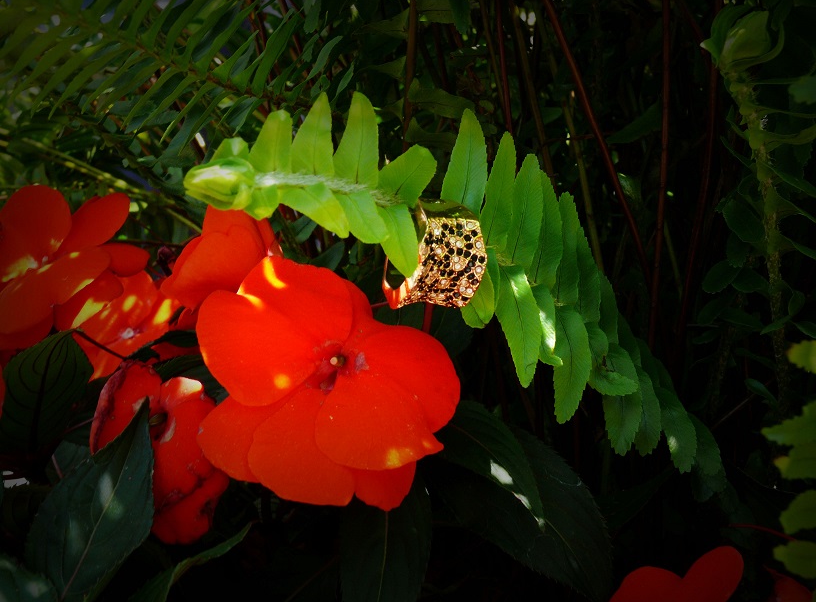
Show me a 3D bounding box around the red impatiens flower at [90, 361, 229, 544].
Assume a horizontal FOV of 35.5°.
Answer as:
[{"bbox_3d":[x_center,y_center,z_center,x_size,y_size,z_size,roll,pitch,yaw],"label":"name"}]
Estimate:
[{"bbox_3d":[-0.069,0.042,0.352,0.036,0.047,0.024,5,6,19],"label":"red impatiens flower"}]

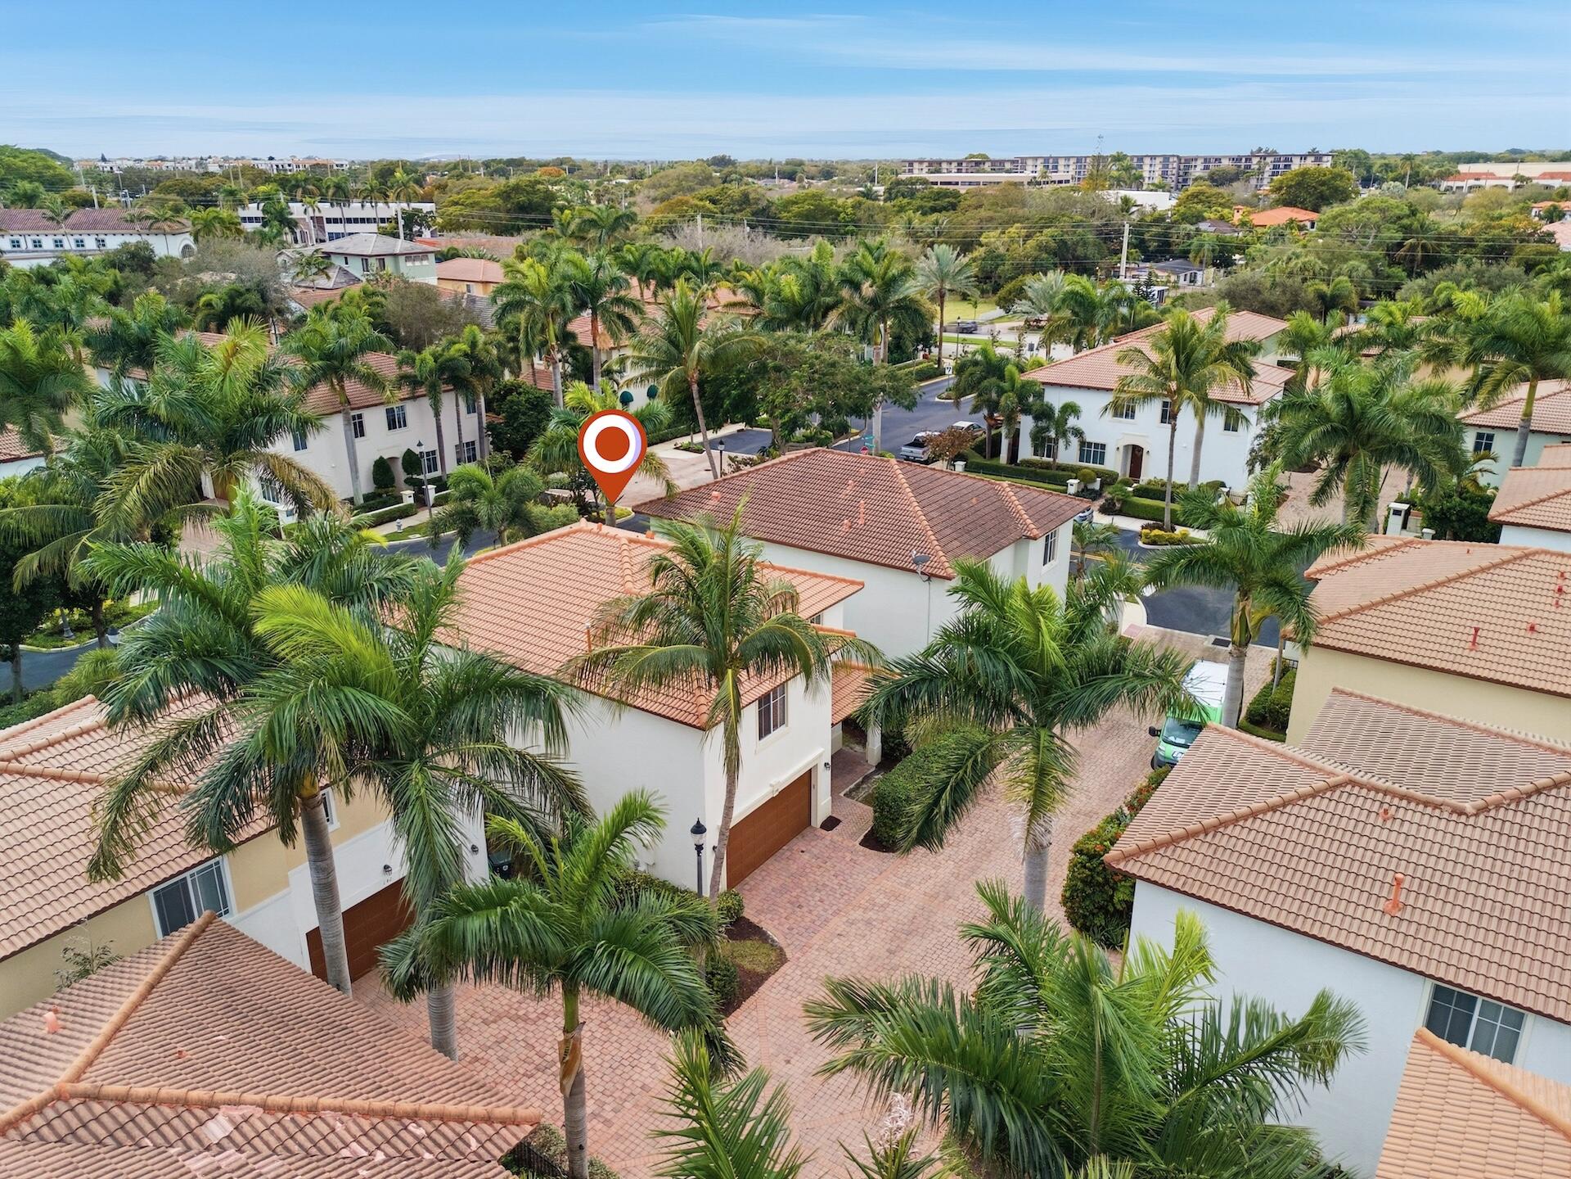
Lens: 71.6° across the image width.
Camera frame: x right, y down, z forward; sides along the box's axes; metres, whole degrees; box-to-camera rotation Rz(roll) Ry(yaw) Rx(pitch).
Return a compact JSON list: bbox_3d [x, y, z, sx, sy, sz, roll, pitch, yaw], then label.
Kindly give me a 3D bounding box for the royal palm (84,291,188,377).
[{"bbox_3d":[-46.670,-15.561,79.692,6.300,12.220,6.300,-12,24,-28],"label":"royal palm"}]

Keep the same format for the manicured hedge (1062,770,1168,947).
[{"bbox_3d":[11.550,8.570,35.855,2.120,2.420,7.680,13,24,31],"label":"manicured hedge"}]

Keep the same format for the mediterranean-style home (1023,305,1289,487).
[{"bbox_3d":[28.720,-14.755,85.782,18.180,8.690,14.640,9,22,23],"label":"mediterranean-style home"}]

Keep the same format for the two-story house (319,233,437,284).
[{"bbox_3d":[-59.500,-46.700,159.000,12.500,10.000,12.500,12,24,28],"label":"two-story house"}]

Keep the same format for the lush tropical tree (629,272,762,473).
[{"bbox_3d":[-5.826,-13.962,73.436,8.500,13.690,8.500,-2,21,-4],"label":"lush tropical tree"}]

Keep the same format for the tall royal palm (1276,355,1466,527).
[{"bbox_3d":[32.960,-7.814,61.555,8.990,10.680,8.990,11,24,27],"label":"tall royal palm"}]

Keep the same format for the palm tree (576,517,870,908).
[{"bbox_3d":[-1.977,4.266,32.735,8.280,12.520,8.080,0,20,0],"label":"palm tree"}]

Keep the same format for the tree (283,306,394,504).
[{"bbox_3d":[-27.449,-11.224,68.051,6.170,12.420,6.170,-8,22,-21],"label":"tree"}]

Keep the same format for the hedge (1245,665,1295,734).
[{"bbox_3d":[19.777,4.195,43.171,1.900,1.360,4.000,14,25,33],"label":"hedge"}]

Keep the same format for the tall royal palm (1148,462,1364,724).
[{"bbox_3d":[16.805,0.729,39.804,7.010,10.240,7.010,9,23,23],"label":"tall royal palm"}]

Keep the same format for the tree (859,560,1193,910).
[{"bbox_3d":[6.035,5.957,27.656,7.880,13.130,7.680,0,20,0],"label":"tree"}]

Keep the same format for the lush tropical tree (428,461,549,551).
[{"bbox_3d":[-17.482,-4.841,65.209,6.870,5.560,6.670,0,20,0],"label":"lush tropical tree"}]

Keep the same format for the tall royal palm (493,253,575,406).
[{"bbox_3d":[-20.613,-21.247,92.346,6.510,13.810,6.510,-4,21,-12],"label":"tall royal palm"}]

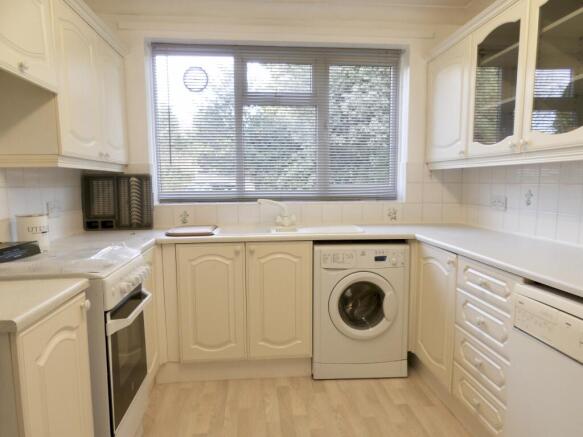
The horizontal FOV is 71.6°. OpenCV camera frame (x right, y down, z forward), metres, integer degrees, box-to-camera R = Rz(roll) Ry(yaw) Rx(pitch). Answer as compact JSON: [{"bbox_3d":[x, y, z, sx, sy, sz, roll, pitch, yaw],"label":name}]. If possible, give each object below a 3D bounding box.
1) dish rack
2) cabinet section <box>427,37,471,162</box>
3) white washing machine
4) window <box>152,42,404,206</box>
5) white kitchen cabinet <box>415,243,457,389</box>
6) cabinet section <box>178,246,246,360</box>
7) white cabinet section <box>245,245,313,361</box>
[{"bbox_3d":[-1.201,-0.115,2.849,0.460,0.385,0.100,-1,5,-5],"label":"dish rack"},{"bbox_3d":[1.165,-0.744,2.660,0.295,0.708,0.575,-1,6,-5],"label":"cabinet section"},{"bbox_3d":[0.419,0.565,2.779,0.600,0.850,0.560,-1,5,-5],"label":"white washing machine"},{"bbox_3d":[-0.072,-0.697,3.038,1.860,1.140,0.045,-1,5,-5],"label":"window"},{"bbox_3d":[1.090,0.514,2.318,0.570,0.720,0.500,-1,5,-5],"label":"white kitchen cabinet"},{"bbox_3d":[-0.493,0.480,2.682,0.403,0.726,0.550,-1,6,-5],"label":"cabinet section"},{"bbox_3d":[-0.092,0.474,2.716,0.401,0.726,0.550,-1,6,-5],"label":"white cabinet section"}]

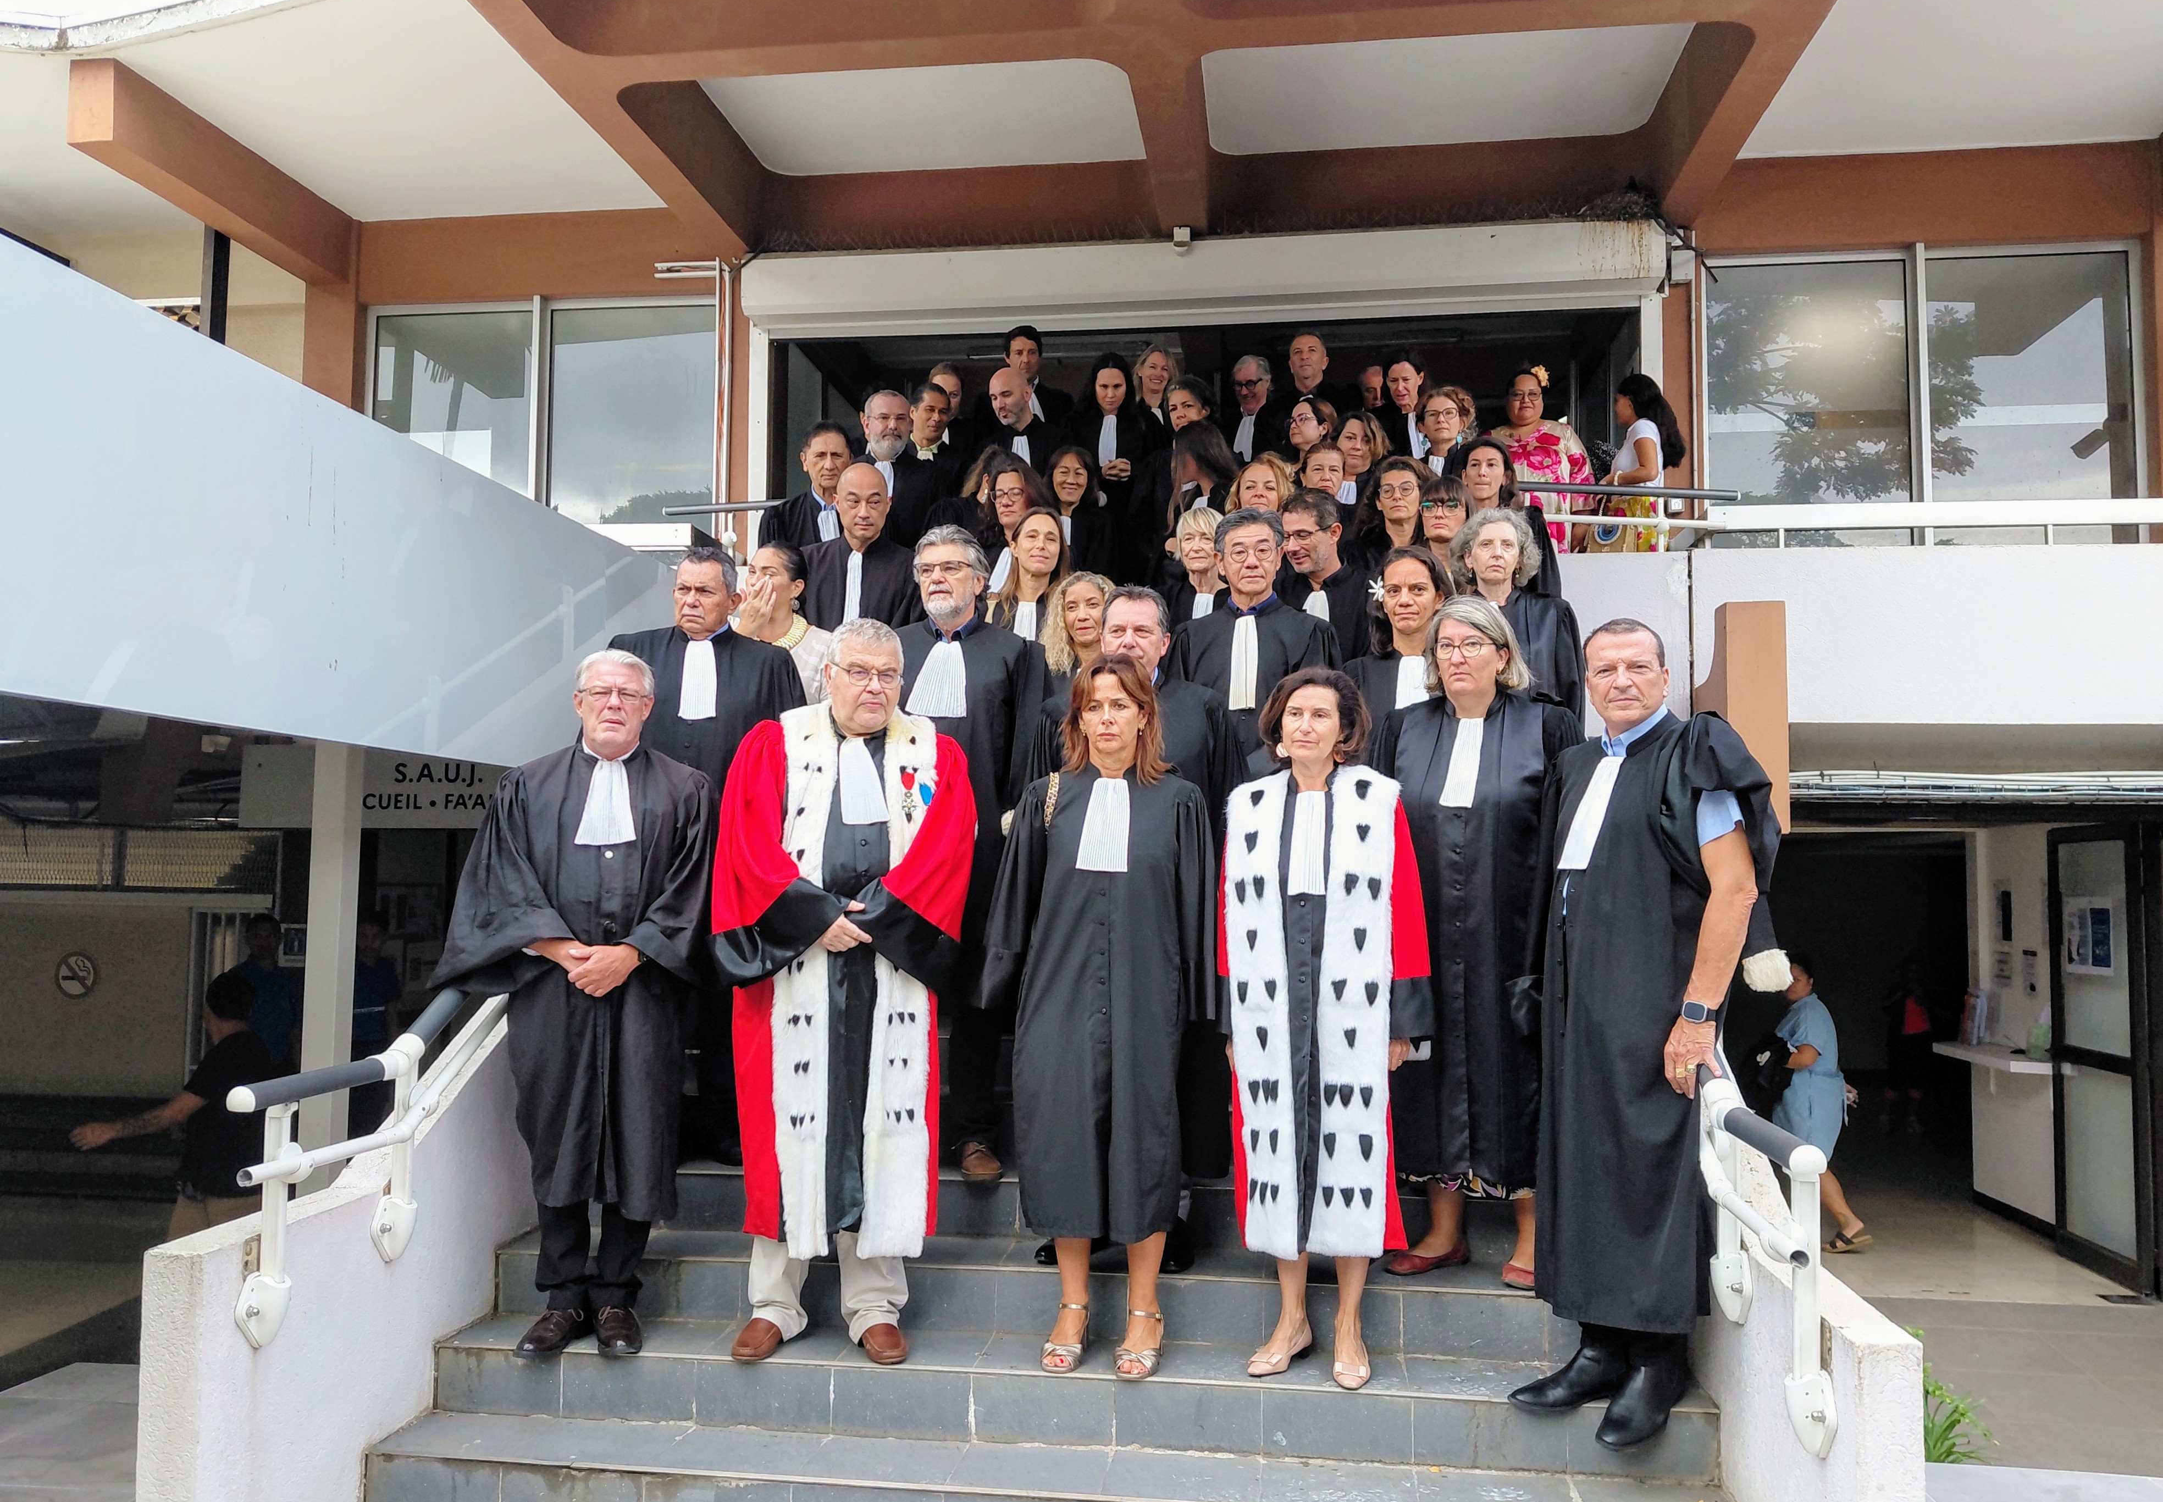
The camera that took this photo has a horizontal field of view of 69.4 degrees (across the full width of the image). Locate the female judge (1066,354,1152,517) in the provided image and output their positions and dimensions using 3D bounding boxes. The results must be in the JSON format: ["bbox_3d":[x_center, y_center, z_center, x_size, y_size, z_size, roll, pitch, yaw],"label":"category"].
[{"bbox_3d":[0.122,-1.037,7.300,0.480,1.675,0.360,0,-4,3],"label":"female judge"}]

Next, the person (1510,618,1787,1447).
[{"bbox_3d":[1.228,0.566,3.479,0.440,1.735,0.550,3,-5,-42],"label":"person"}]

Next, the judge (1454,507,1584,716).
[{"bbox_3d":[1.284,0.071,4.777,0.510,1.643,0.360,-1,-4,17],"label":"judge"}]

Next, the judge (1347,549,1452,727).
[{"bbox_3d":[0.939,0.214,4.504,0.480,1.628,0.330,0,-3,8],"label":"judge"}]

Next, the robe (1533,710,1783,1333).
[{"bbox_3d":[1.243,0.593,3.476,0.380,1.376,0.520,3,-5,-42],"label":"robe"}]

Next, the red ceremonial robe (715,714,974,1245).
[{"bbox_3d":[-0.592,0.554,3.870,0.630,1.318,0.420,1,-4,-7],"label":"red ceremonial robe"}]

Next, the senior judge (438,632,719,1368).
[{"bbox_3d":[-1.243,0.586,3.871,0.650,1.680,0.430,1,-3,-9],"label":"senior judge"}]

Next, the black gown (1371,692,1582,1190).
[{"bbox_3d":[1.001,0.460,3.962,0.540,1.211,0.360,-1,-4,22],"label":"black gown"}]

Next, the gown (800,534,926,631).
[{"bbox_3d":[-0.722,-0.123,5.085,0.560,1.180,0.380,0,-3,1],"label":"gown"}]

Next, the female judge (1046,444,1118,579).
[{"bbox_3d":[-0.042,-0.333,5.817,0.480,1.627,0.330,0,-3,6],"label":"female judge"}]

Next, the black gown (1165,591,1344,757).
[{"bbox_3d":[0.493,0.126,4.546,0.590,1.170,0.380,0,-3,5],"label":"black gown"}]

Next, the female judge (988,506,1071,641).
[{"bbox_3d":[-0.170,0.045,4.902,0.540,1.640,0.360,0,-3,3],"label":"female judge"}]

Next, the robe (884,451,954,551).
[{"bbox_3d":[-0.745,-0.562,5.945,0.570,1.200,0.380,0,-3,2],"label":"robe"}]

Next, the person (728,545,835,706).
[{"bbox_3d":[-0.906,0.191,4.764,0.470,1.681,0.340,-2,-4,30],"label":"person"}]

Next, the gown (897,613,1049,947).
[{"bbox_3d":[-0.370,0.169,4.399,0.570,1.132,0.360,0,-3,5],"label":"gown"}]

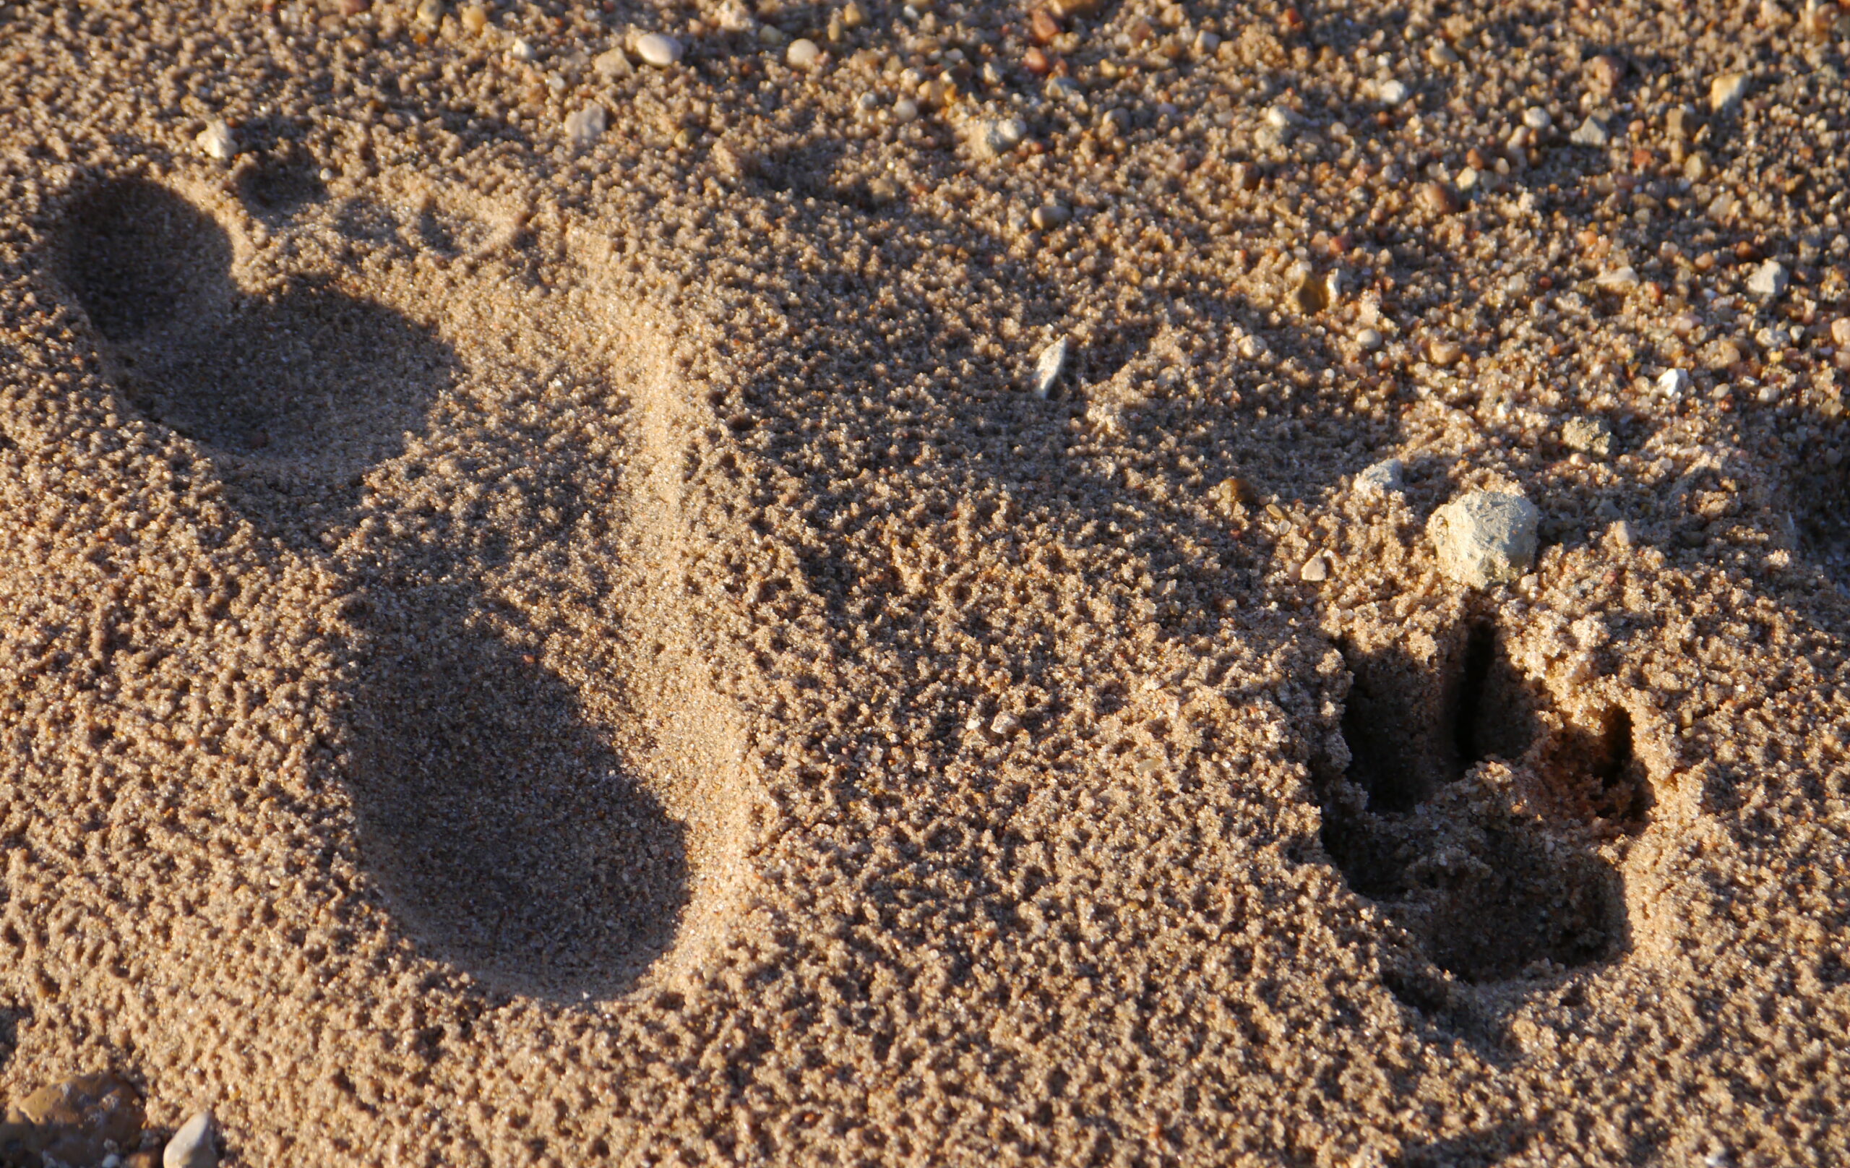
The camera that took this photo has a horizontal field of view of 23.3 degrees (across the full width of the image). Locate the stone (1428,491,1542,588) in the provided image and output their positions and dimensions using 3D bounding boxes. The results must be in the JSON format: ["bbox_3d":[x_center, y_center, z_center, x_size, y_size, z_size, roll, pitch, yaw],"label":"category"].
[{"bbox_3d":[0.118,-0.010,0.952,0.024,0.019,0.021,0,51,0],"label":"stone"}]

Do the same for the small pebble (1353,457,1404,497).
[{"bbox_3d":[0.091,-0.021,0.896,0.010,0.007,0.008,-14,45,-14],"label":"small pebble"}]

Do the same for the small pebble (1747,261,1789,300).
[{"bbox_3d":[0.177,-0.064,0.941,0.009,0.007,0.009,0,43,0],"label":"small pebble"}]

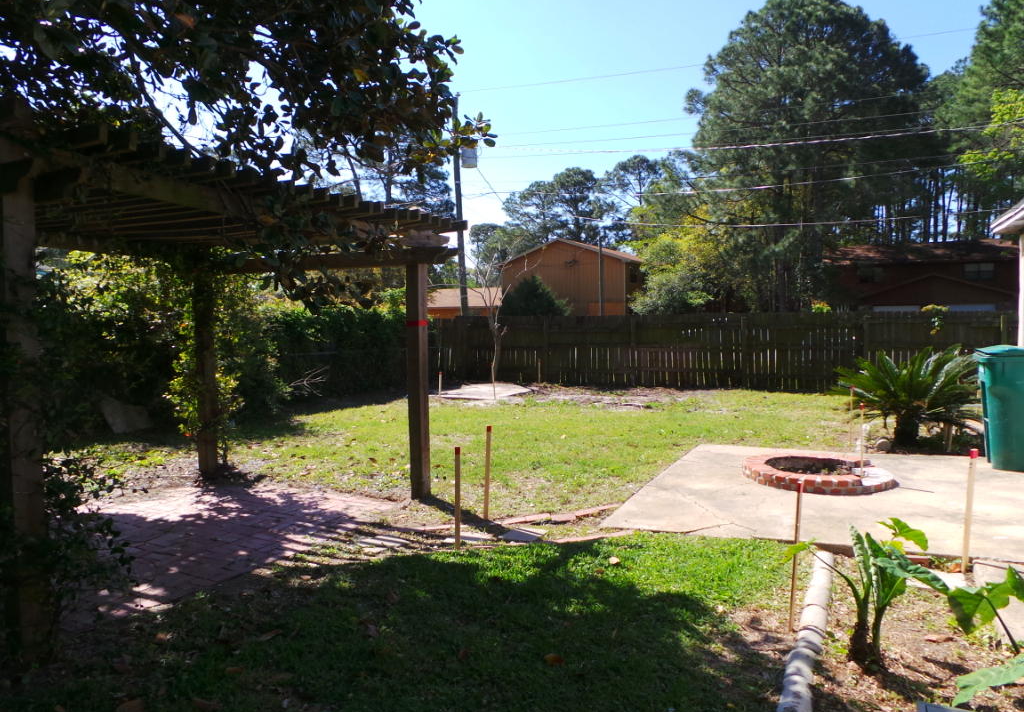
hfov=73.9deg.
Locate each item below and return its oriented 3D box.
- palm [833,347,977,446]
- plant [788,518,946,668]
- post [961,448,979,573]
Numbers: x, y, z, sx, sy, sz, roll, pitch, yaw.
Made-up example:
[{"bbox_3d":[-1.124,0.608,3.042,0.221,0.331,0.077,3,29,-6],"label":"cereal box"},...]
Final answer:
[{"bbox_3d":[4.418,0.464,7.600,1.520,1.120,1.500,-1,2,0],"label":"palm"},{"bbox_3d":[1.531,1.023,2.930,0.620,0.620,0.550,-1,2,0],"label":"plant"},{"bbox_3d":[2.551,0.863,3.800,0.042,0.700,0.030,3,2,11],"label":"post"}]

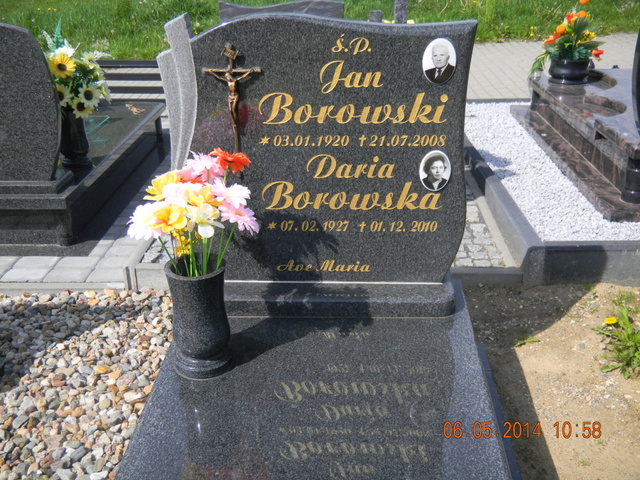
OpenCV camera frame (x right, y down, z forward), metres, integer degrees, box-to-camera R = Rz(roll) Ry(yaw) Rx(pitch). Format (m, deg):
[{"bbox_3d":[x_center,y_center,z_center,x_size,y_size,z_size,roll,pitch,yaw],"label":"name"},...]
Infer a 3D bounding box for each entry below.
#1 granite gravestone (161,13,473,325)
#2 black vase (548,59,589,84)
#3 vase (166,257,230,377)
[{"bbox_3d":[-0.001,-0.211,2.042,0.866,0.880,0.219,0,25,3],"label":"granite gravestone"},{"bbox_3d":[1.518,-1.062,4.340,0.242,0.151,0.242,0,25,3],"label":"black vase"},{"bbox_3d":[-0.323,0.202,1.877,0.161,0.290,0.161,-1,25,1],"label":"vase"}]

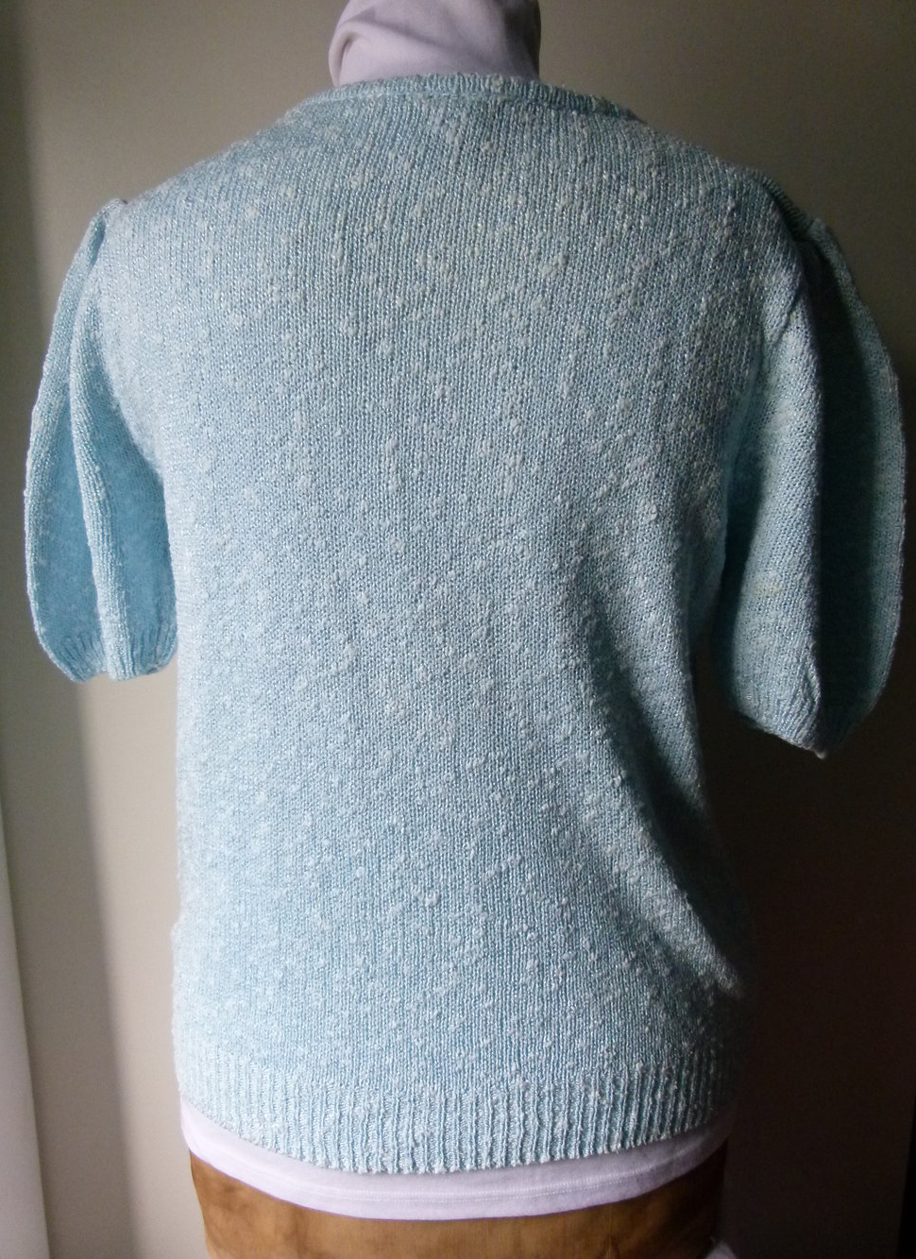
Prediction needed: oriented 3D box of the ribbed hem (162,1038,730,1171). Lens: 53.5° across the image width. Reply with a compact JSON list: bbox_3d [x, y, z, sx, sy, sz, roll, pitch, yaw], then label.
[{"bbox_3d":[-0.002,0.264,0.617,0.362,0.068,0.195,0,10,1],"label":"ribbed hem"}]

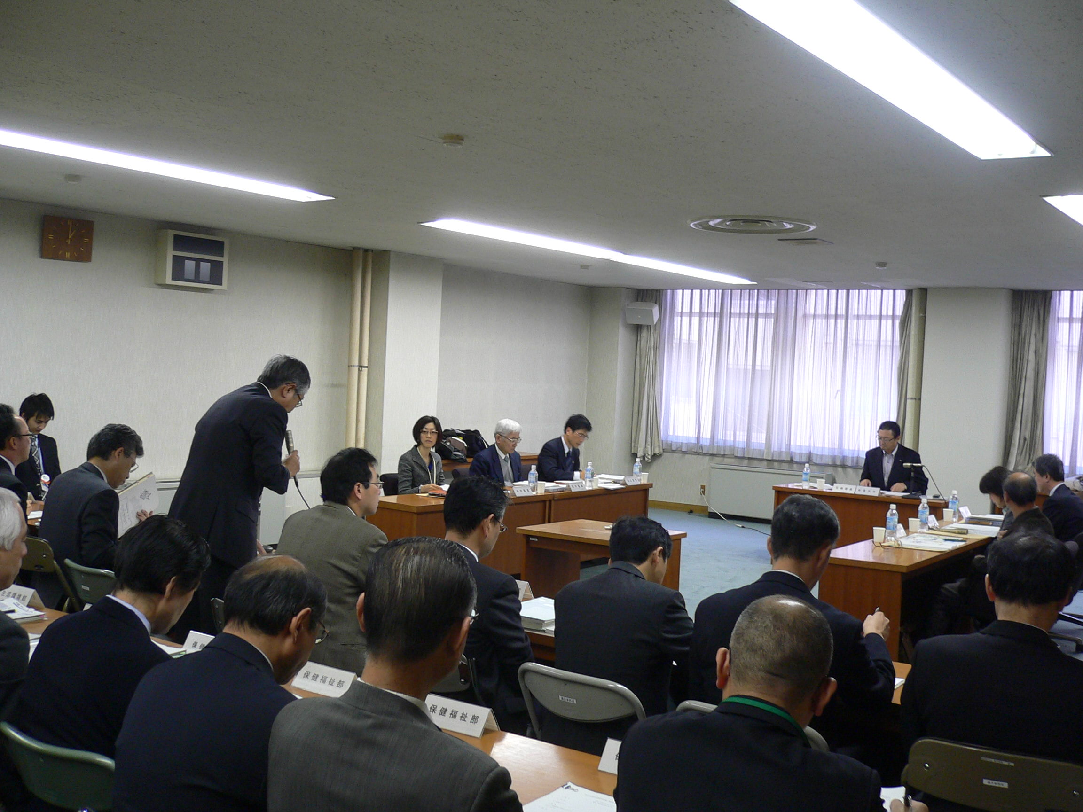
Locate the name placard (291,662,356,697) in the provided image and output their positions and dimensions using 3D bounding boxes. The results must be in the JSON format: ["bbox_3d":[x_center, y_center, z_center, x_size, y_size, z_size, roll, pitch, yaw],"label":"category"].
[{"bbox_3d":[-0.614,0.779,3.678,0.200,0.069,0.085,4,2,33],"label":"name placard"}]

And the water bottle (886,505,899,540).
[{"bbox_3d":[2.094,0.697,7.637,0.064,0.208,0.064,4,2,33],"label":"water bottle"}]

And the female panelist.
[{"bbox_3d":[-0.772,0.693,9.493,0.720,1.230,0.480,4,3,43],"label":"female panelist"}]

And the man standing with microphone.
[{"bbox_3d":[-1.182,0.615,4.999,0.510,1.650,0.650,4,2,36],"label":"man standing with microphone"}]

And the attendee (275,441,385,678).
[{"bbox_3d":[-0.688,0.811,4.982,0.520,1.290,0.800,4,2,39],"label":"attendee"}]

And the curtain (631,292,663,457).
[{"bbox_3d":[1.266,-0.394,15.089,0.350,2.000,0.170,4,2,33],"label":"curtain"}]

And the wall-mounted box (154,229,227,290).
[{"bbox_3d":[-2.628,-1.095,9.707,0.110,0.400,0.600,4,2,33],"label":"wall-mounted box"}]

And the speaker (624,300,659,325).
[{"bbox_3d":[1.153,-1.061,14.690,0.340,0.210,0.200,4,22,23],"label":"speaker"}]

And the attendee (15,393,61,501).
[{"bbox_3d":[-3.119,0.604,7.941,0.800,1.290,0.500,4,2,33],"label":"attendee"}]

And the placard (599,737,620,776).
[{"bbox_3d":[0.244,0.848,3.064,0.208,0.068,0.090,4,2,36],"label":"placard"}]

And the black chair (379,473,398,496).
[{"bbox_3d":[-0.873,0.907,9.596,0.580,0.780,0.560,4,2,33],"label":"black chair"}]

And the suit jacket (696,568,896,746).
[{"bbox_3d":[0.748,0.810,3.878,0.570,0.620,0.480,4,2,33],"label":"suit jacket"}]

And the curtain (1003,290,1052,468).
[{"bbox_3d":[4.930,-0.174,13.073,0.400,2.016,0.150,4,2,33],"label":"curtain"}]

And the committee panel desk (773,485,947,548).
[{"bbox_3d":[2.746,1.083,10.946,1.460,0.688,0.520,4,2,33],"label":"committee panel desk"}]

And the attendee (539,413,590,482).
[{"bbox_3d":[0.306,0.703,11.211,0.740,1.263,0.500,4,2,30],"label":"attendee"}]

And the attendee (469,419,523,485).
[{"bbox_3d":[-0.242,0.725,10.260,0.740,1.226,0.520,4,2,33],"label":"attendee"}]

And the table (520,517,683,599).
[{"bbox_3d":[0.353,1.095,7.725,0.760,0.691,0.720,4,2,36],"label":"table"}]

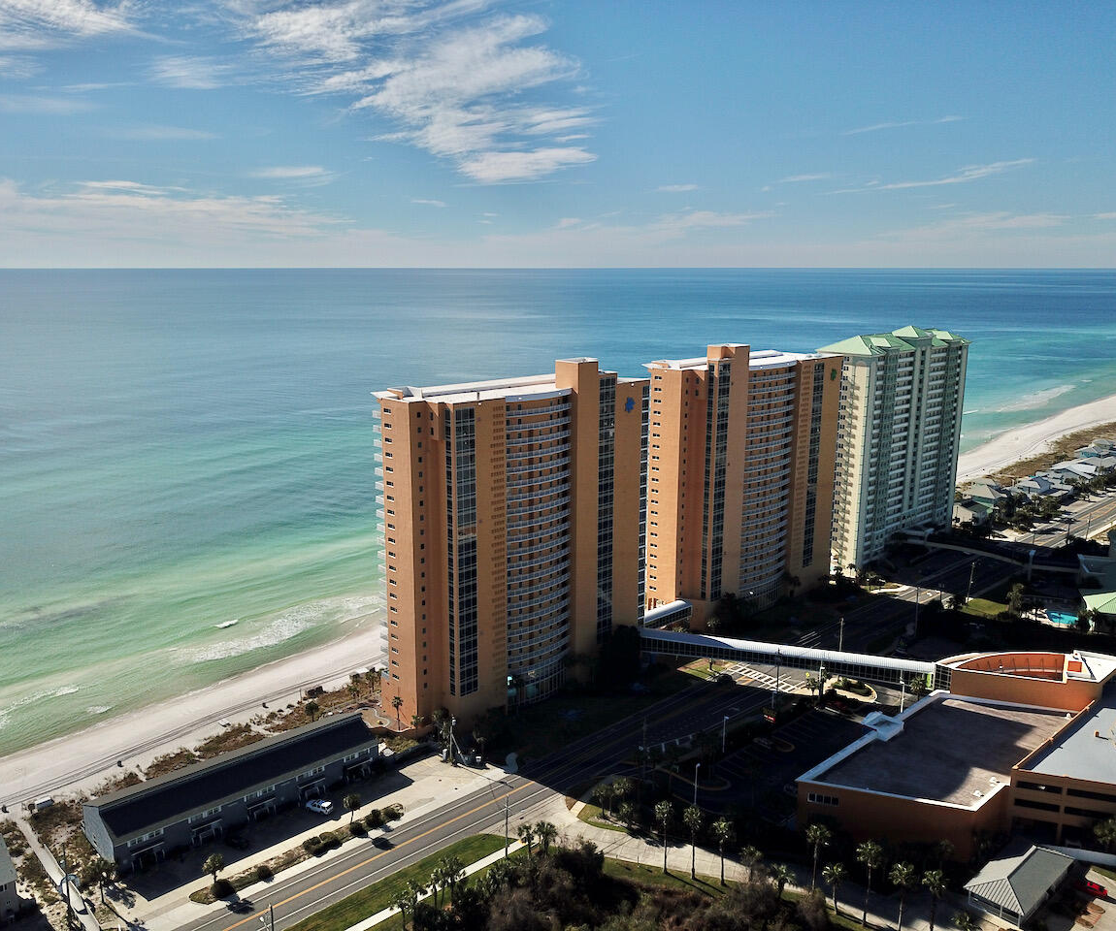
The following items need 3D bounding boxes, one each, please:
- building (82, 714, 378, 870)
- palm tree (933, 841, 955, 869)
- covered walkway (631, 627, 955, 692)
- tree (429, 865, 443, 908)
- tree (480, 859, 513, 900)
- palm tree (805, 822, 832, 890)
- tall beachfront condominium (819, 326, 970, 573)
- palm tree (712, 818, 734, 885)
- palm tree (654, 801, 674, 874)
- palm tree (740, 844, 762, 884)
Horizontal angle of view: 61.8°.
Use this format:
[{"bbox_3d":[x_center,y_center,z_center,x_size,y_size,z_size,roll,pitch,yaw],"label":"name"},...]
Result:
[{"bbox_3d":[-59.592,58.943,175.265,50.800,8.700,14.300,-11,16,-42],"label":"building"},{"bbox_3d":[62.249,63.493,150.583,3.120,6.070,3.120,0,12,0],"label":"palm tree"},{"bbox_3d":[53.570,44.730,218.640,69.150,4.900,4.300,4,13,17],"label":"covered walkway"},{"bbox_3d":[-19.210,65.996,145.795,2.607,7.369,2.607,0,12,0],"label":"tree"},{"bbox_3d":[-9.760,64.507,144.075,5.070,6.840,5.070,0,12,0],"label":"tree"},{"bbox_3d":[40.026,61.391,144.326,4.010,12.830,4.010,0,12,0],"label":"palm tree"},{"bbox_3d":[116.635,-9.480,327.970,70.500,77.916,20.500,-11,17,-42],"label":"tall beachfront condominium"},{"bbox_3d":[26.059,61.256,147.628,3.350,11.690,3.350,0,12,0],"label":"palm tree"},{"bbox_3d":[17.840,61.450,153.860,3.068,12.847,3.068,0,12,0],"label":"palm tree"},{"bbox_3d":[31.359,64.771,150.292,3.285,7.864,3.285,0,12,0],"label":"palm tree"}]

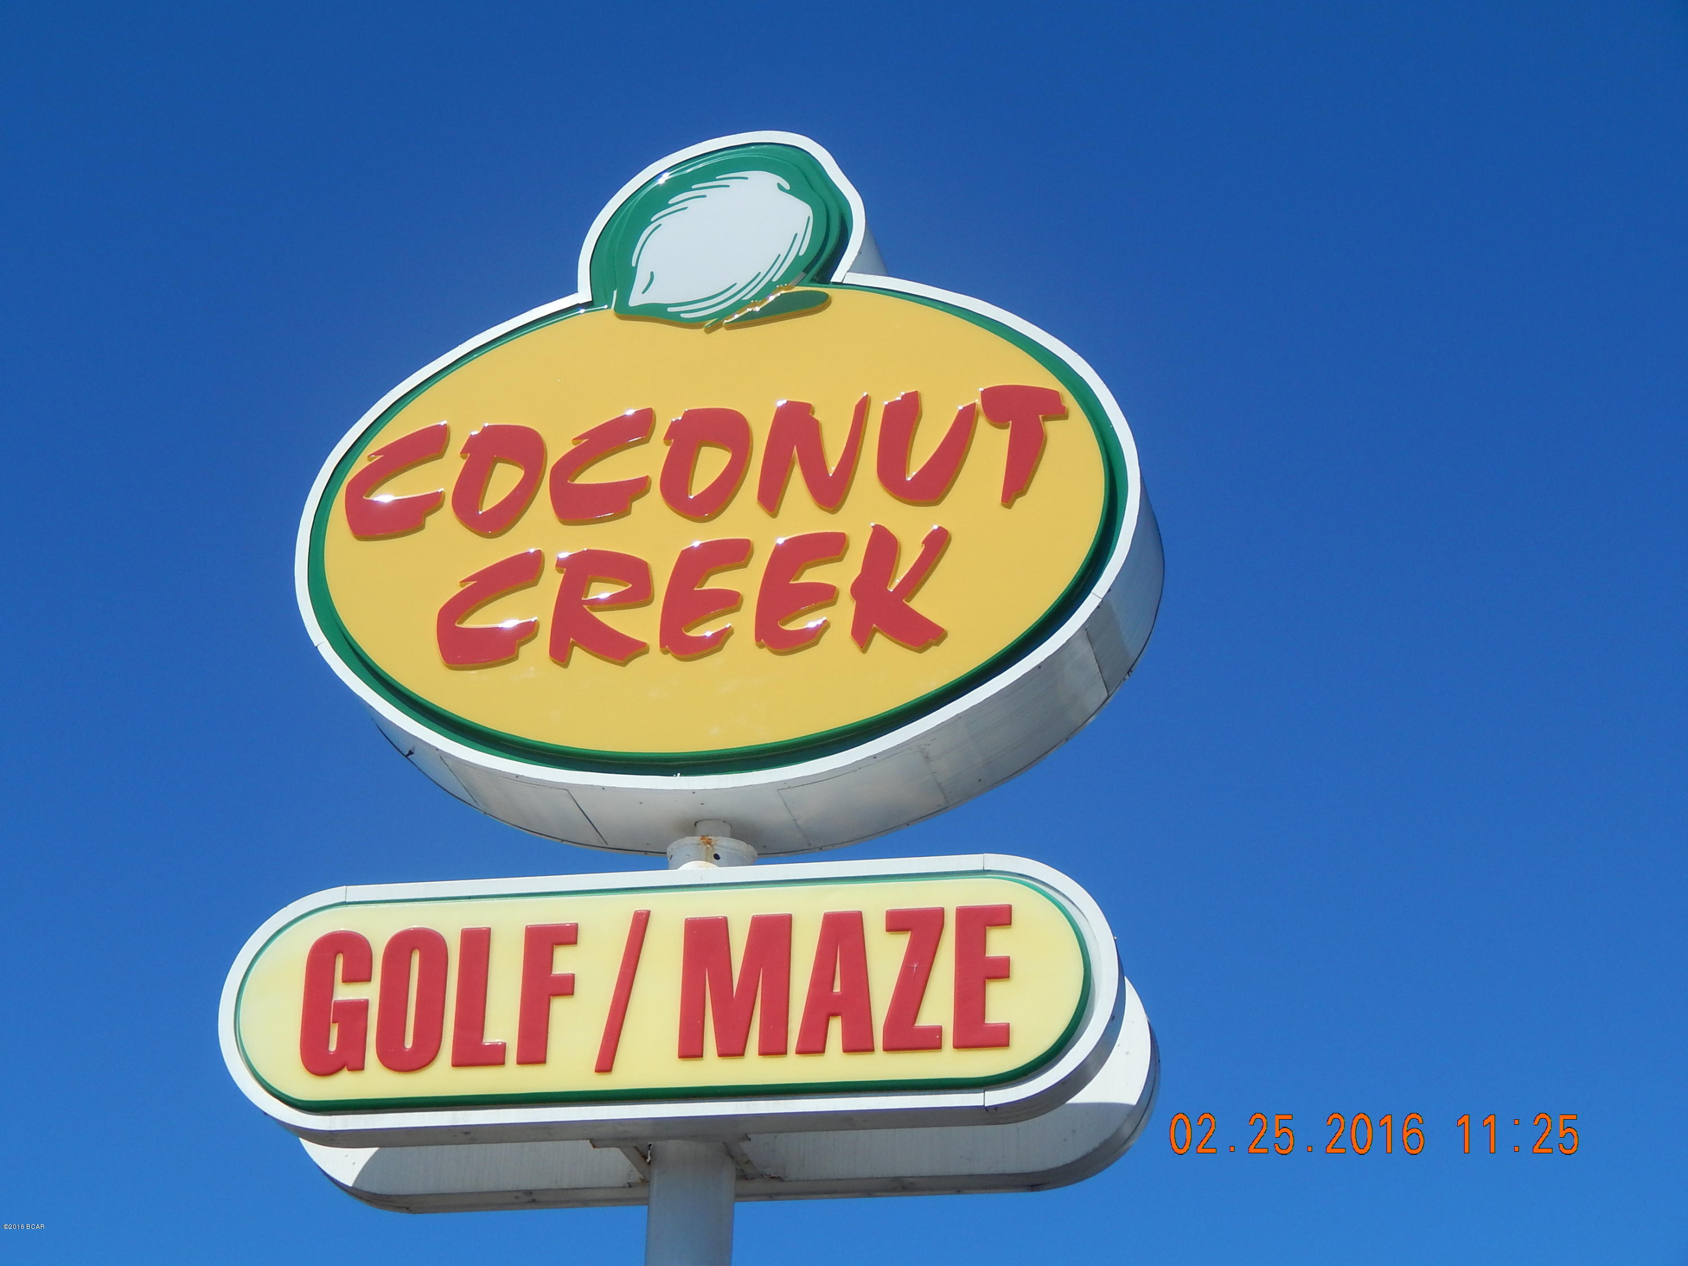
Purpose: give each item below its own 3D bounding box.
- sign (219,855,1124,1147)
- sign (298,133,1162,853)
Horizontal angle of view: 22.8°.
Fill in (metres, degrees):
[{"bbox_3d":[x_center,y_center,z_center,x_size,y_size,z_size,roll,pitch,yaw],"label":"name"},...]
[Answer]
[{"bbox_3d":[-0.562,1.164,13.190,2.900,0.822,0.194,-4,-25,12],"label":"sign"},{"bbox_3d":[-0.379,-0.490,14.309,2.891,2.463,0.587,-4,-25,12],"label":"sign"}]

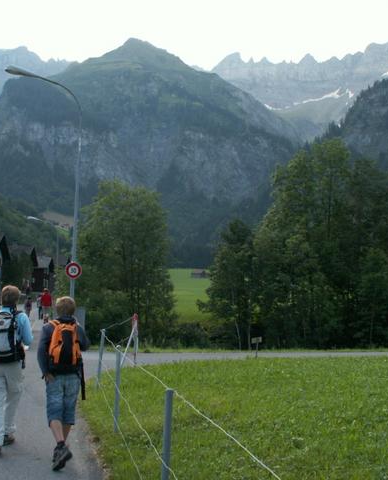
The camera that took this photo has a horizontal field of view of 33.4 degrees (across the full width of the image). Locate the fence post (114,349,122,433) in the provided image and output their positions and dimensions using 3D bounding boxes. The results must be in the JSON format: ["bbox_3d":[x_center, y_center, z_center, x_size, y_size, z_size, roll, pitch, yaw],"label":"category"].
[{"bbox_3d":[-0.921,1.829,7.874,0.055,1.007,0.055,2,-5,0],"label":"fence post"}]

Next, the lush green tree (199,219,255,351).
[{"bbox_3d":[1.071,1.407,21.432,1.900,4.233,1.900,2,-5,0],"label":"lush green tree"}]

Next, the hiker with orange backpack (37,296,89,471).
[{"bbox_3d":[-1.297,1.395,6.533,0.520,1.623,0.660,3,-5,-12],"label":"hiker with orange backpack"}]

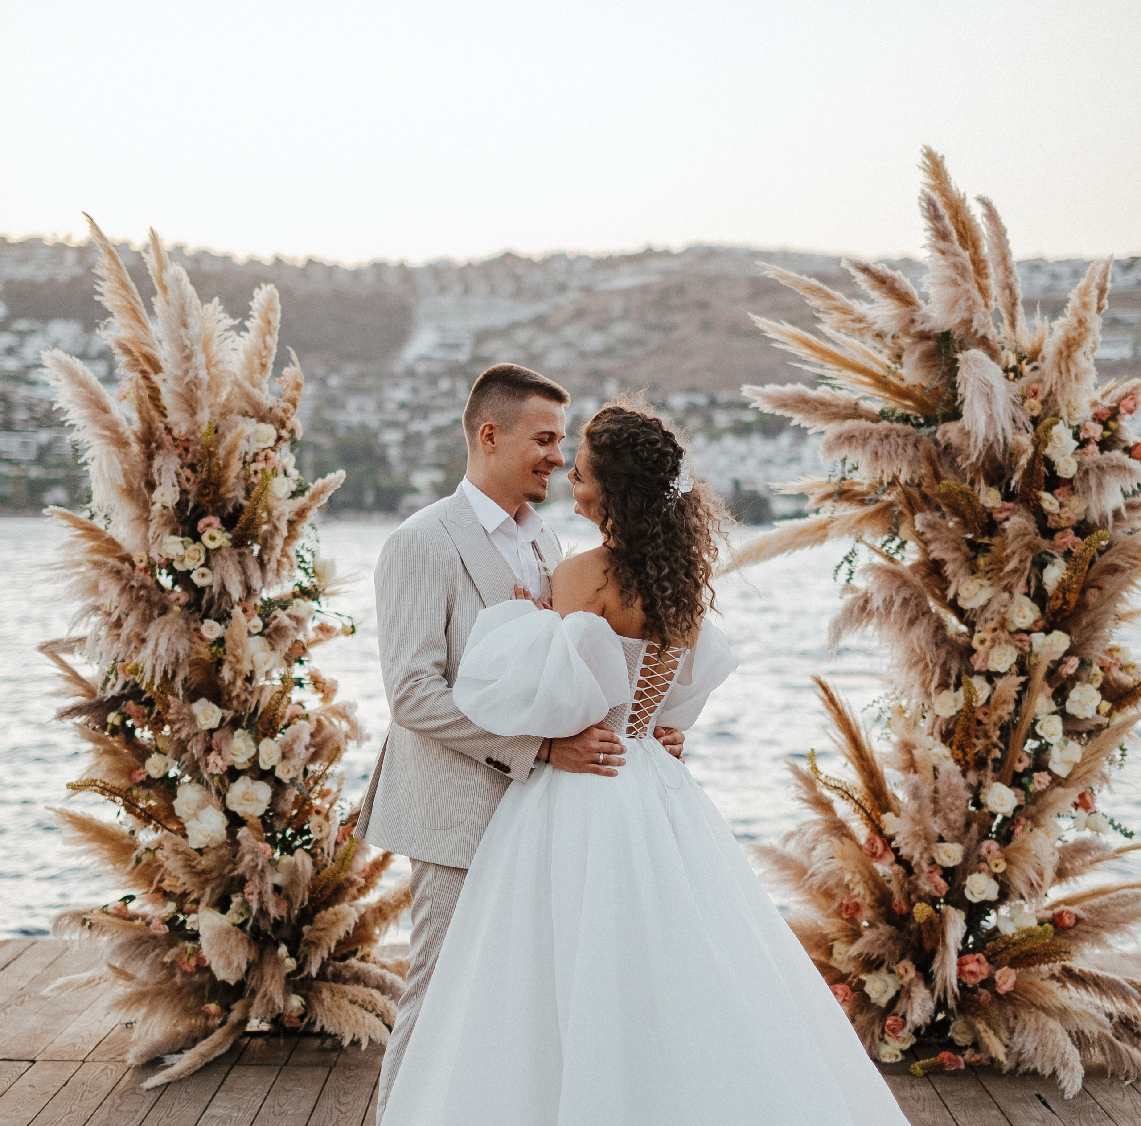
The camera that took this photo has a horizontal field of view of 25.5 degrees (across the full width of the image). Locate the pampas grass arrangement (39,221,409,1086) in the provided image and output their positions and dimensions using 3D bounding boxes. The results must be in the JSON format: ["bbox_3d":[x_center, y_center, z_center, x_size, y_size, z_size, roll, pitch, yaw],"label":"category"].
[{"bbox_3d":[-0.990,0.197,7.185,1.050,2.340,0.980,0,1,-6],"label":"pampas grass arrangement"}]

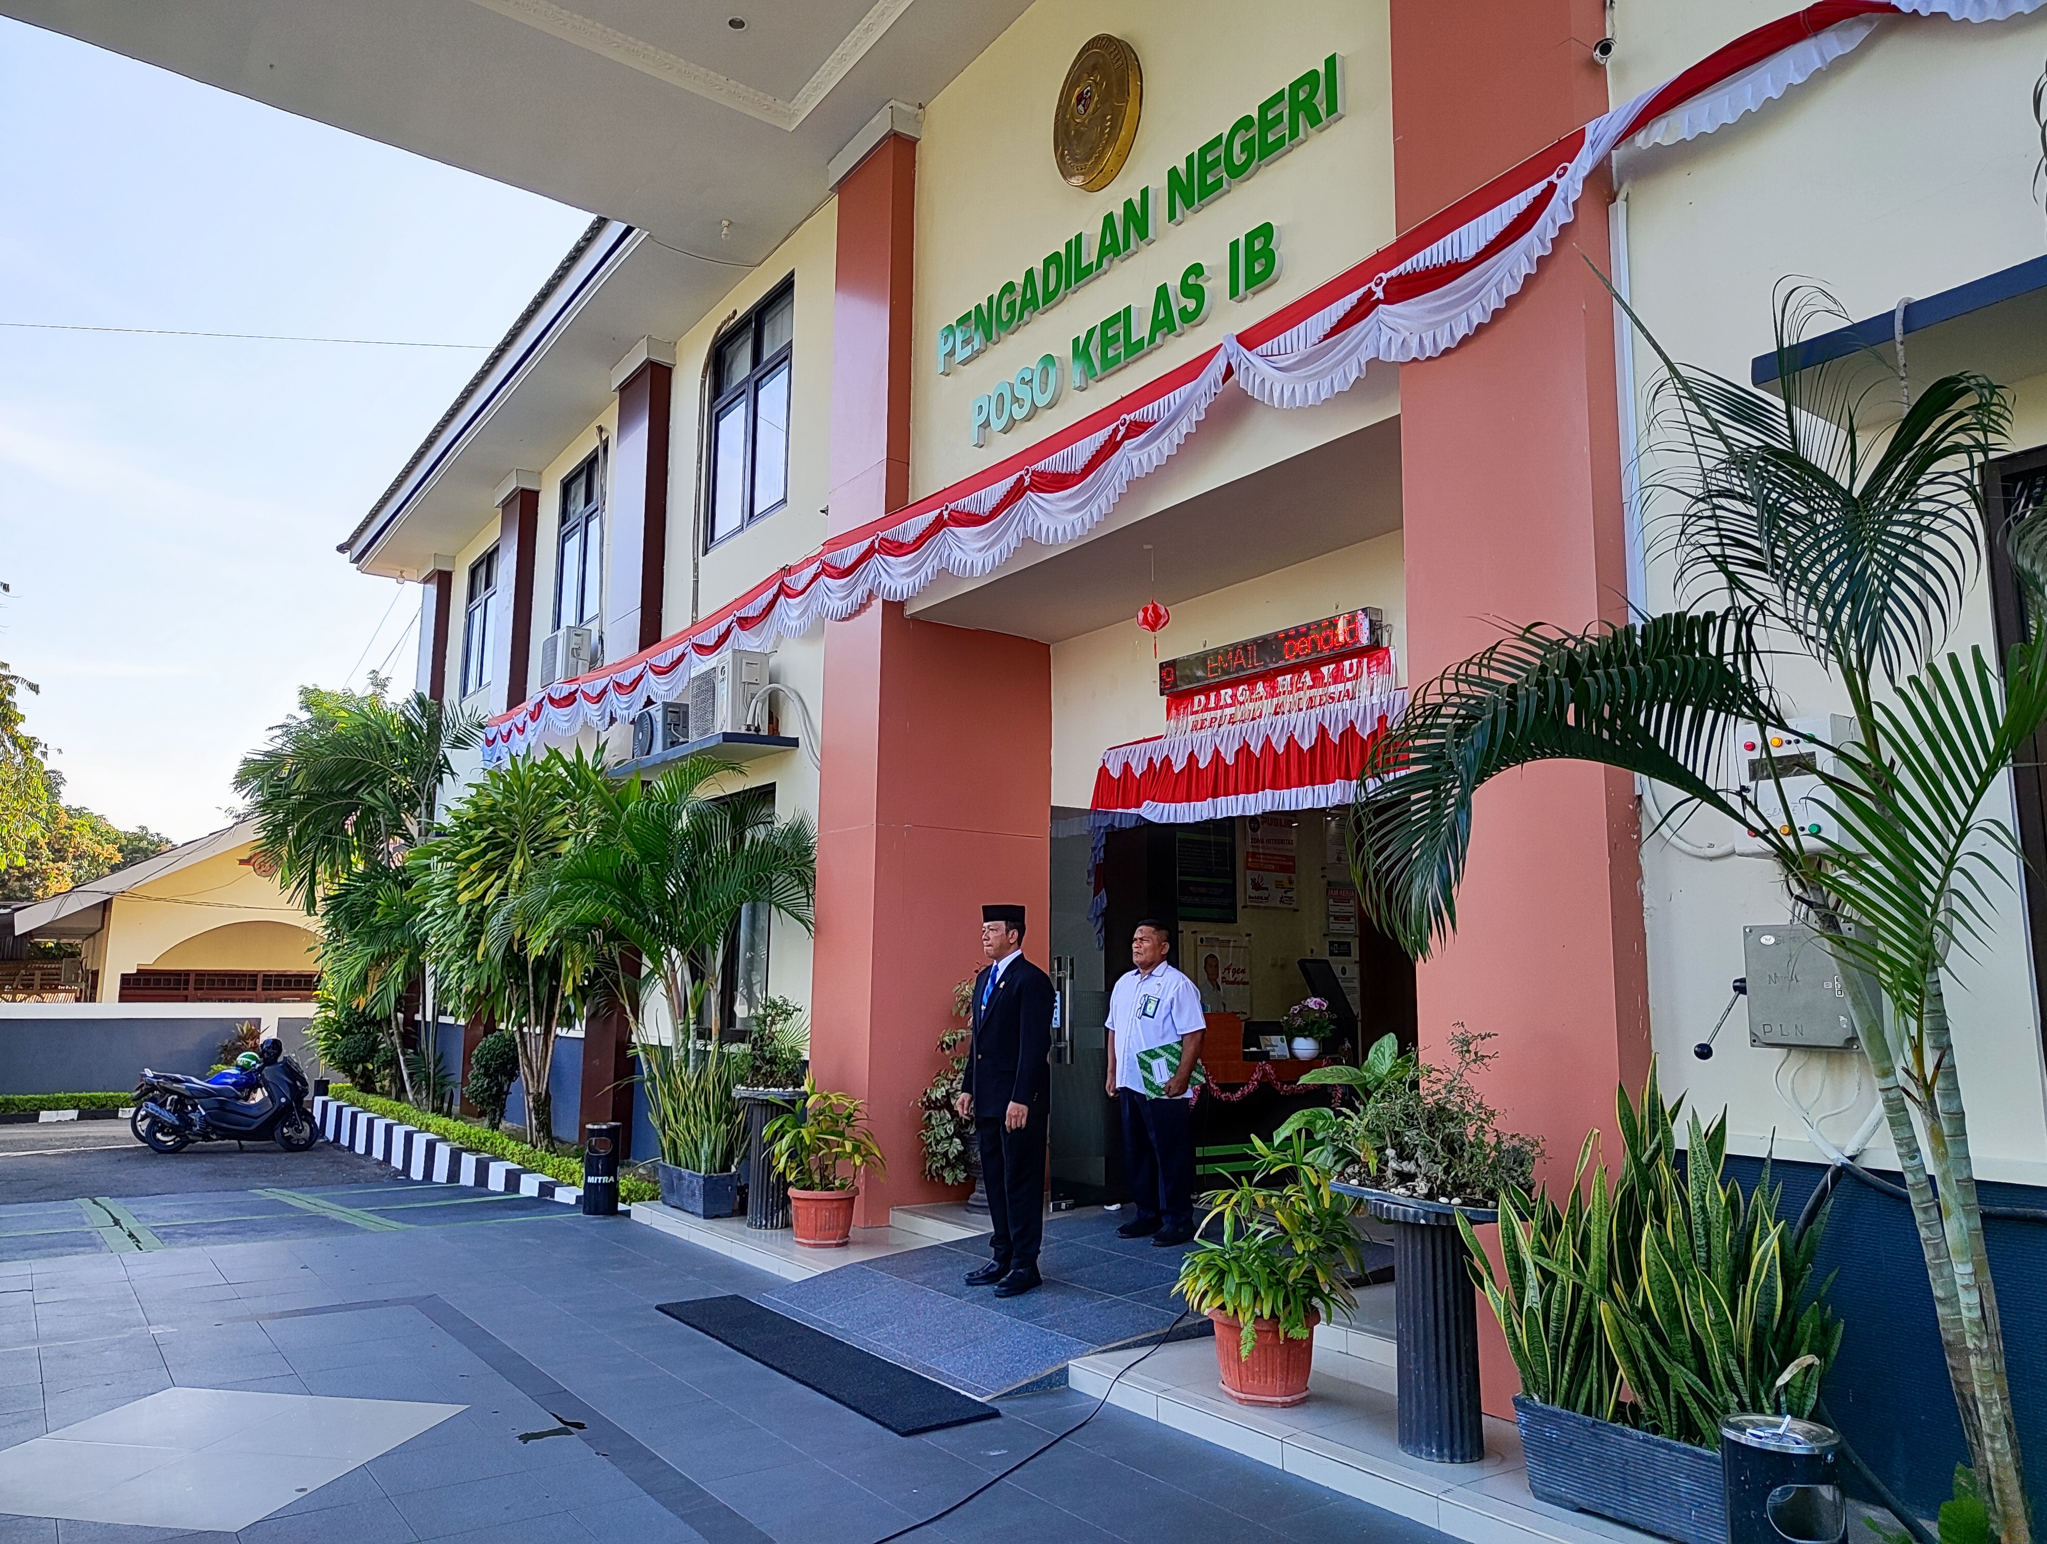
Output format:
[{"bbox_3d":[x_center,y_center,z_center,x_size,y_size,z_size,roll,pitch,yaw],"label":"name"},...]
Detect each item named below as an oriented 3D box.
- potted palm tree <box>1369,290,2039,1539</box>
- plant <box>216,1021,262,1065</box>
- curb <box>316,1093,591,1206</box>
[{"bbox_3d":[1.997,0.359,3.833,1.350,3.400,1.750,7,-11,-36],"label":"potted palm tree"},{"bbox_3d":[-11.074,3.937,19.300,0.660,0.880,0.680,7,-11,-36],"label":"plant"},{"bbox_3d":[-6.048,3.841,13.753,0.190,0.390,10.700,7,-11,-36],"label":"curb"}]

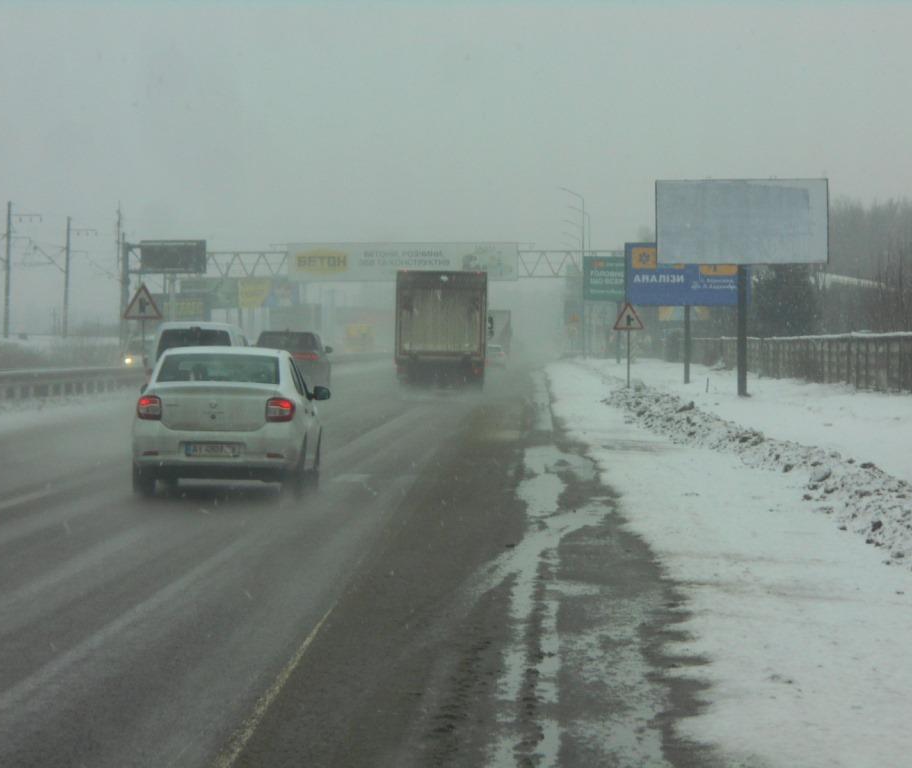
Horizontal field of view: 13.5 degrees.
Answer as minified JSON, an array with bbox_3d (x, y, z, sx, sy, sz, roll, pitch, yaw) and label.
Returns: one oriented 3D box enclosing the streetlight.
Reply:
[{"bbox_3d":[7.634,-7.372,252.000,1.900,11.000,0.350,0,1,1],"label":"streetlight"}]

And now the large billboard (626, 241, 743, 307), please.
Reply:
[{"bbox_3d":[11.245,-5.306,186.000,6.150,3.050,0.400,0,1,6],"label":"large billboard"}]

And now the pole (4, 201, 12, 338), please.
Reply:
[{"bbox_3d":[-35.865,-9.211,308.000,0.420,11.050,0.420,2,1,0],"label":"pole"}]

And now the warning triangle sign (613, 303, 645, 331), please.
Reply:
[{"bbox_3d":[4.844,-1.896,108.000,0.870,0.780,0.060,0,1,2],"label":"warning triangle sign"}]

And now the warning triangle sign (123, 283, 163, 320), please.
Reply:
[{"bbox_3d":[-9.049,-2.373,111.000,1.120,1.020,0.060,0,1,-1],"label":"warning triangle sign"}]

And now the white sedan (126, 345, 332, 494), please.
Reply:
[{"bbox_3d":[-2.400,0.355,41.500,1.740,1.510,4.350,1,1,1],"label":"white sedan"}]

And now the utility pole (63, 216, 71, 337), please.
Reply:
[{"bbox_3d":[-35.625,-9.840,352.000,0.420,11.000,0.420,2,1,0],"label":"utility pole"}]

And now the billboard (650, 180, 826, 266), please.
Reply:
[{"bbox_3d":[10.237,-5.799,137.500,6.150,3.020,0.400,0,1,7],"label":"billboard"}]

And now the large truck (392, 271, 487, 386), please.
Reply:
[{"bbox_3d":[-0.360,-1.520,113.300,2.520,3.450,8.000,1,1,1],"label":"large truck"}]

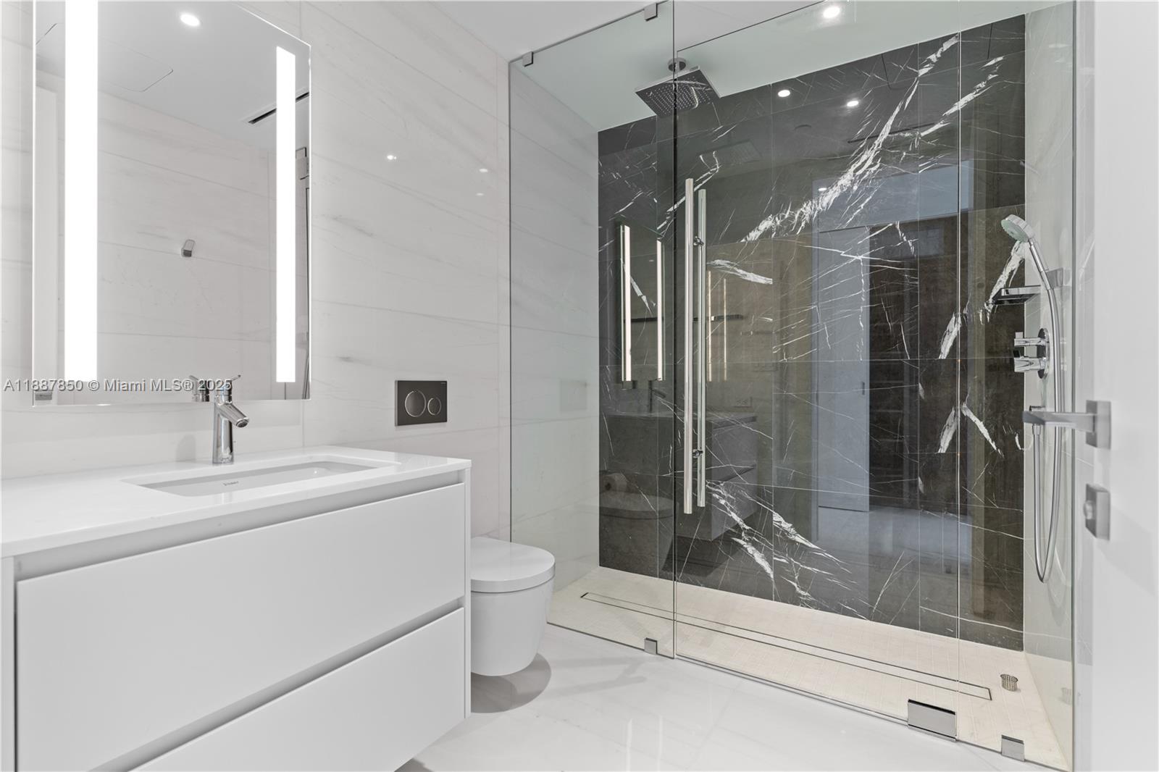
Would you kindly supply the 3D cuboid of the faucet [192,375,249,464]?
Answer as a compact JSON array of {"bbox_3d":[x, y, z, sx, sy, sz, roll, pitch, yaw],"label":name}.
[{"bbox_3d":[-0.875,0.086,1.379,0.144,0.220,0.052,0,0,31],"label":"faucet"}]

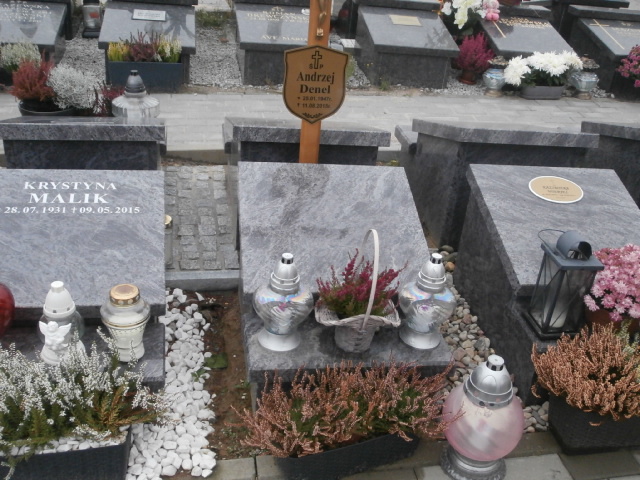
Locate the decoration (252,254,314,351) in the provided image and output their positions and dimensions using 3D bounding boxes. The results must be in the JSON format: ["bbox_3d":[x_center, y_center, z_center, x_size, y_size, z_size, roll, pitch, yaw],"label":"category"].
[{"bbox_3d":[-0.105,0.171,2.022,0.176,0.280,0.176,0,28,-11],"label":"decoration"}]

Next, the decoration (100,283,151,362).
[{"bbox_3d":[-0.537,0.235,1.982,0.132,0.216,0.132,0,28,-11],"label":"decoration"}]

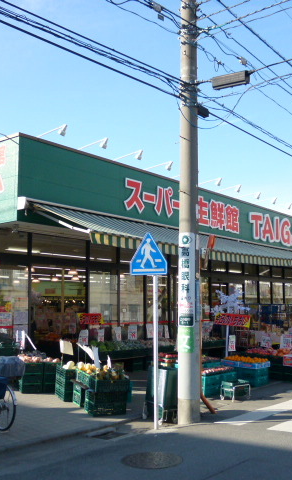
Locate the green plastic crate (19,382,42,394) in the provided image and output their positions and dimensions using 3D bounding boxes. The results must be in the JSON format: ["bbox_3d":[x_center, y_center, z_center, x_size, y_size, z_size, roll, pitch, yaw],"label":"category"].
[{"bbox_3d":[-2.275,2.939,10.761,0.420,0.190,0.520,2,-7,-16],"label":"green plastic crate"}]

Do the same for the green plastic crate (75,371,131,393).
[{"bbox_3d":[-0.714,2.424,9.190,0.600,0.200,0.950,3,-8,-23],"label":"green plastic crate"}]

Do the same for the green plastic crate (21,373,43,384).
[{"bbox_3d":[-2.227,2.705,10.668,0.400,0.200,0.600,1,-7,-6],"label":"green plastic crate"}]

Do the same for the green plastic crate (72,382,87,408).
[{"bbox_3d":[-1.006,2.747,9.607,0.460,0.370,0.450,3,-8,-22],"label":"green plastic crate"}]

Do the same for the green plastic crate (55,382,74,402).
[{"bbox_3d":[-1.388,2.870,10.030,0.420,0.190,0.600,3,-8,-23],"label":"green plastic crate"}]

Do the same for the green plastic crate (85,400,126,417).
[{"bbox_3d":[-0.659,2.769,8.890,0.560,0.190,0.450,3,-8,-22],"label":"green plastic crate"}]

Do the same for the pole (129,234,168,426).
[{"bbox_3d":[0.052,1.327,7.978,0.600,2.889,0.110,-3,-8,22],"label":"pole"}]

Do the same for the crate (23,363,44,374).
[{"bbox_3d":[-2.228,2.512,10.693,0.400,0.200,0.600,1,-7,-6],"label":"crate"}]

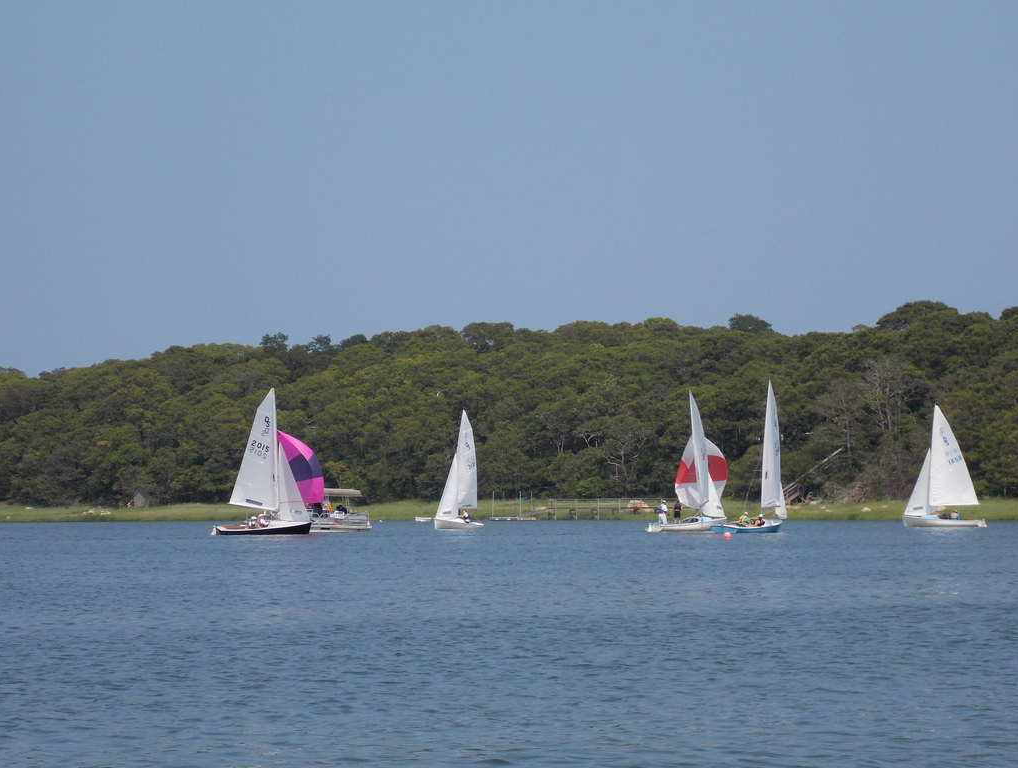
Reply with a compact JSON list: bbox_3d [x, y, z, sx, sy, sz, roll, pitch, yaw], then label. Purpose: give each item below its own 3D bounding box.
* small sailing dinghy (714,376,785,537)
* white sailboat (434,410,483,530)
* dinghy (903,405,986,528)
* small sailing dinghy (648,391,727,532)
[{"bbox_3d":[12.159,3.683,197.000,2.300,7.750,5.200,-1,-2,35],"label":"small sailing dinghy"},{"bbox_3d":[-3.188,5.484,249.000,2.000,7.750,5.200,-1,-2,33],"label":"white sailboat"},{"bbox_3d":[27.293,5.176,245.000,5.250,7.800,1.950,0,-2,14],"label":"dinghy"},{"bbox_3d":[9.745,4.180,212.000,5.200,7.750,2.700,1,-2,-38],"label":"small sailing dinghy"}]

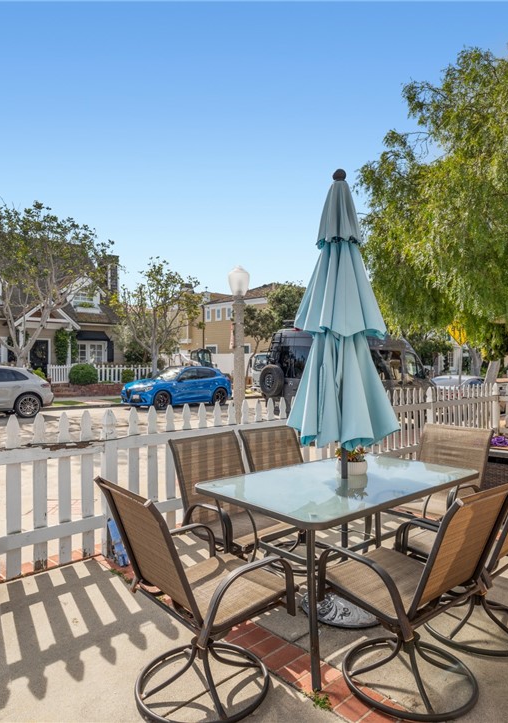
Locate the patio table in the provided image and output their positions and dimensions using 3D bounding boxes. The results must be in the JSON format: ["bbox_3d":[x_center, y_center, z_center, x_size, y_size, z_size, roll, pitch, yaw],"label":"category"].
[{"bbox_3d":[0.546,1.060,2.896,1.580,0.710,0.955,2,-2,-42],"label":"patio table"}]

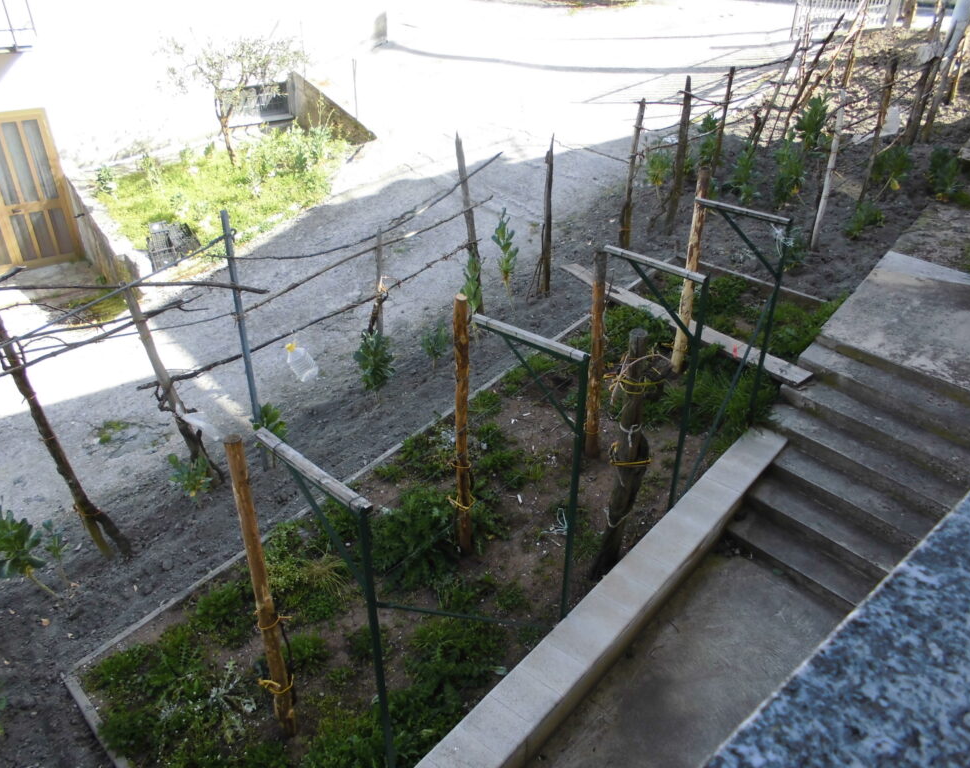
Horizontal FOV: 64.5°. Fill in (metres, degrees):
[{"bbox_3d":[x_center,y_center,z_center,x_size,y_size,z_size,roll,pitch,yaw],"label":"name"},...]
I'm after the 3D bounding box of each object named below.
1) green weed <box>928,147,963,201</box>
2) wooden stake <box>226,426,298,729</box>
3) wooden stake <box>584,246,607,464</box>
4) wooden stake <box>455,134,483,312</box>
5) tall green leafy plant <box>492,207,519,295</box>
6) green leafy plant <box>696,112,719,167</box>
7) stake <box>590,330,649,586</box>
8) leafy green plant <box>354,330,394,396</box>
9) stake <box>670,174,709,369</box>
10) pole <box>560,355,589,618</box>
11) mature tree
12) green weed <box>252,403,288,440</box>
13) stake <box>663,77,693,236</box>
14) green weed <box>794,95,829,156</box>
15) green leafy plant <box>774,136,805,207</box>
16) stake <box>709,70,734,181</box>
[{"bbox_3d":[5.915,-2.697,9.900,0.407,0.711,0.395,19,38,26],"label":"green weed"},{"bbox_3d":[-1.105,1.125,3.851,0.080,2.104,0.080,-10,35,-18],"label":"wooden stake"},{"bbox_3d":[0.850,-0.167,5.899,0.085,1.755,0.085,1,29,8],"label":"wooden stake"},{"bbox_3d":[-0.155,-1.604,8.013,0.080,1.905,0.080,-7,29,0],"label":"wooden stake"},{"bbox_3d":[0.215,-1.329,8.050,0.290,1.009,0.290,1,29,1],"label":"tall green leafy plant"},{"bbox_3d":[3.216,-3.459,11.118,0.330,0.828,0.330,8,30,14],"label":"green leafy plant"},{"bbox_3d":[0.833,0.521,4.703,0.220,1.826,0.200,9,30,11],"label":"stake"},{"bbox_3d":[-0.982,-0.190,6.836,0.370,0.592,0.370,-4,30,-8],"label":"leafy green plant"},{"bbox_3d":[1.856,-0.957,6.961,0.090,1.932,0.090,8,30,14],"label":"stake"},{"bbox_3d":[0.504,0.709,4.444,0.050,1.933,0.050,21,35,33],"label":"pole"},{"bbox_3d":[-4.153,-4.696,12.803,2.350,2.041,2.100,0,28,0],"label":"mature tree"},{"bbox_3d":[-1.892,0.402,6.801,0.340,0.551,0.340,0,28,0],"label":"green weed"},{"bbox_3d":[2.540,-2.936,10.096,0.100,2.057,0.100,1,28,0],"label":"stake"},{"bbox_3d":[5.183,-4.034,12.209,0.480,0.956,0.480,11,31,19],"label":"green weed"},{"bbox_3d":[3.893,-2.712,9.833,0.380,0.846,0.380,11,31,19],"label":"green leafy plant"},{"bbox_3d":[3.542,-3.817,11.614,0.080,1.793,0.080,3,28,-2],"label":"stake"}]

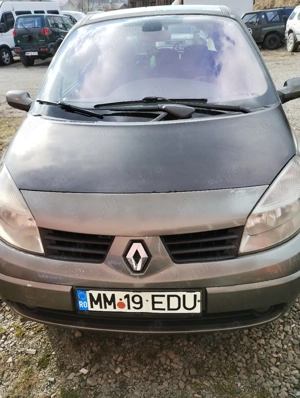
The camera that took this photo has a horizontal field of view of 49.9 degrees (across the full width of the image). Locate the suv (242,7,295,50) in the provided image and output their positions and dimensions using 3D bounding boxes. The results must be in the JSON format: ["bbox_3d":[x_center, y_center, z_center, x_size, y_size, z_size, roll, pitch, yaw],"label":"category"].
[{"bbox_3d":[5.159,-8.425,16.183,3.600,1.680,1.650,3,29,12],"label":"suv"}]

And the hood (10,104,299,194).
[{"bbox_3d":[-0.021,-0.294,1.672,1.480,0.220,0.780,-1,29,6],"label":"hood"}]

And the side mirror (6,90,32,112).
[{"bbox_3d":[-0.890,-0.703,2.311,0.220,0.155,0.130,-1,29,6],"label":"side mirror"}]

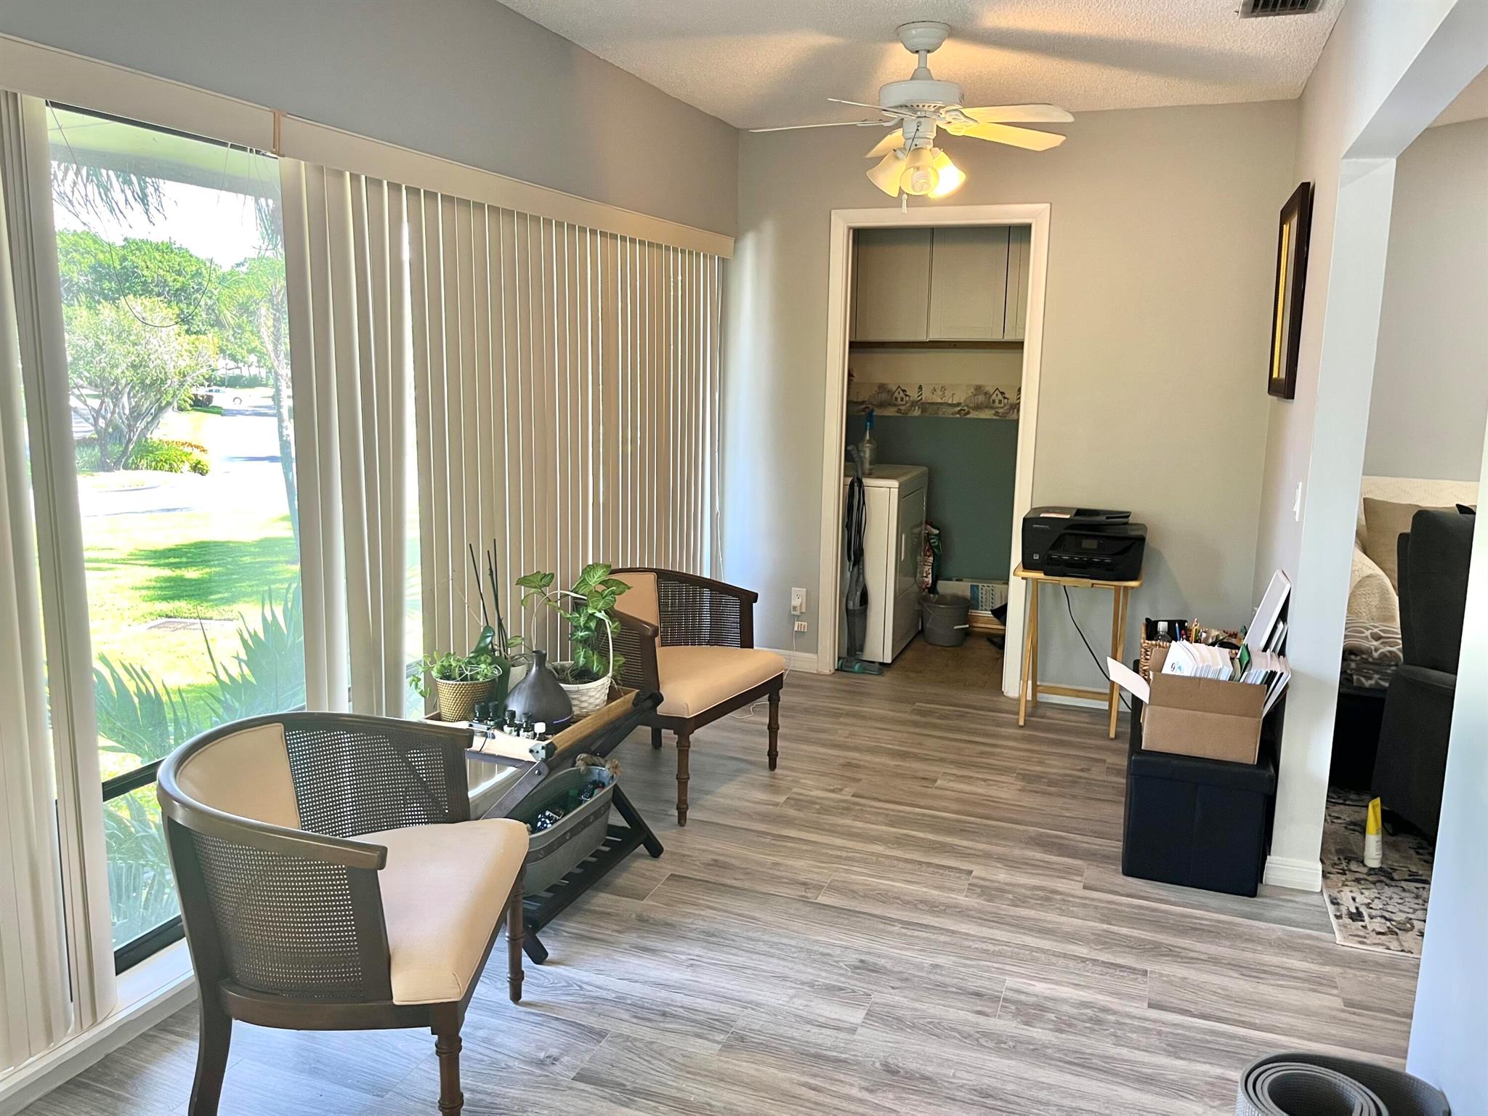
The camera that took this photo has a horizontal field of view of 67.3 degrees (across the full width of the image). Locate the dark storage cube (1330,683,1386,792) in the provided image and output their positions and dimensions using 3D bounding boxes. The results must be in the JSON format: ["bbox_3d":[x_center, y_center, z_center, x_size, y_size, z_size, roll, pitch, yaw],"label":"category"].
[{"bbox_3d":[2.269,0.611,4.079,0.375,0.367,0.375,5,11,21],"label":"dark storage cube"}]

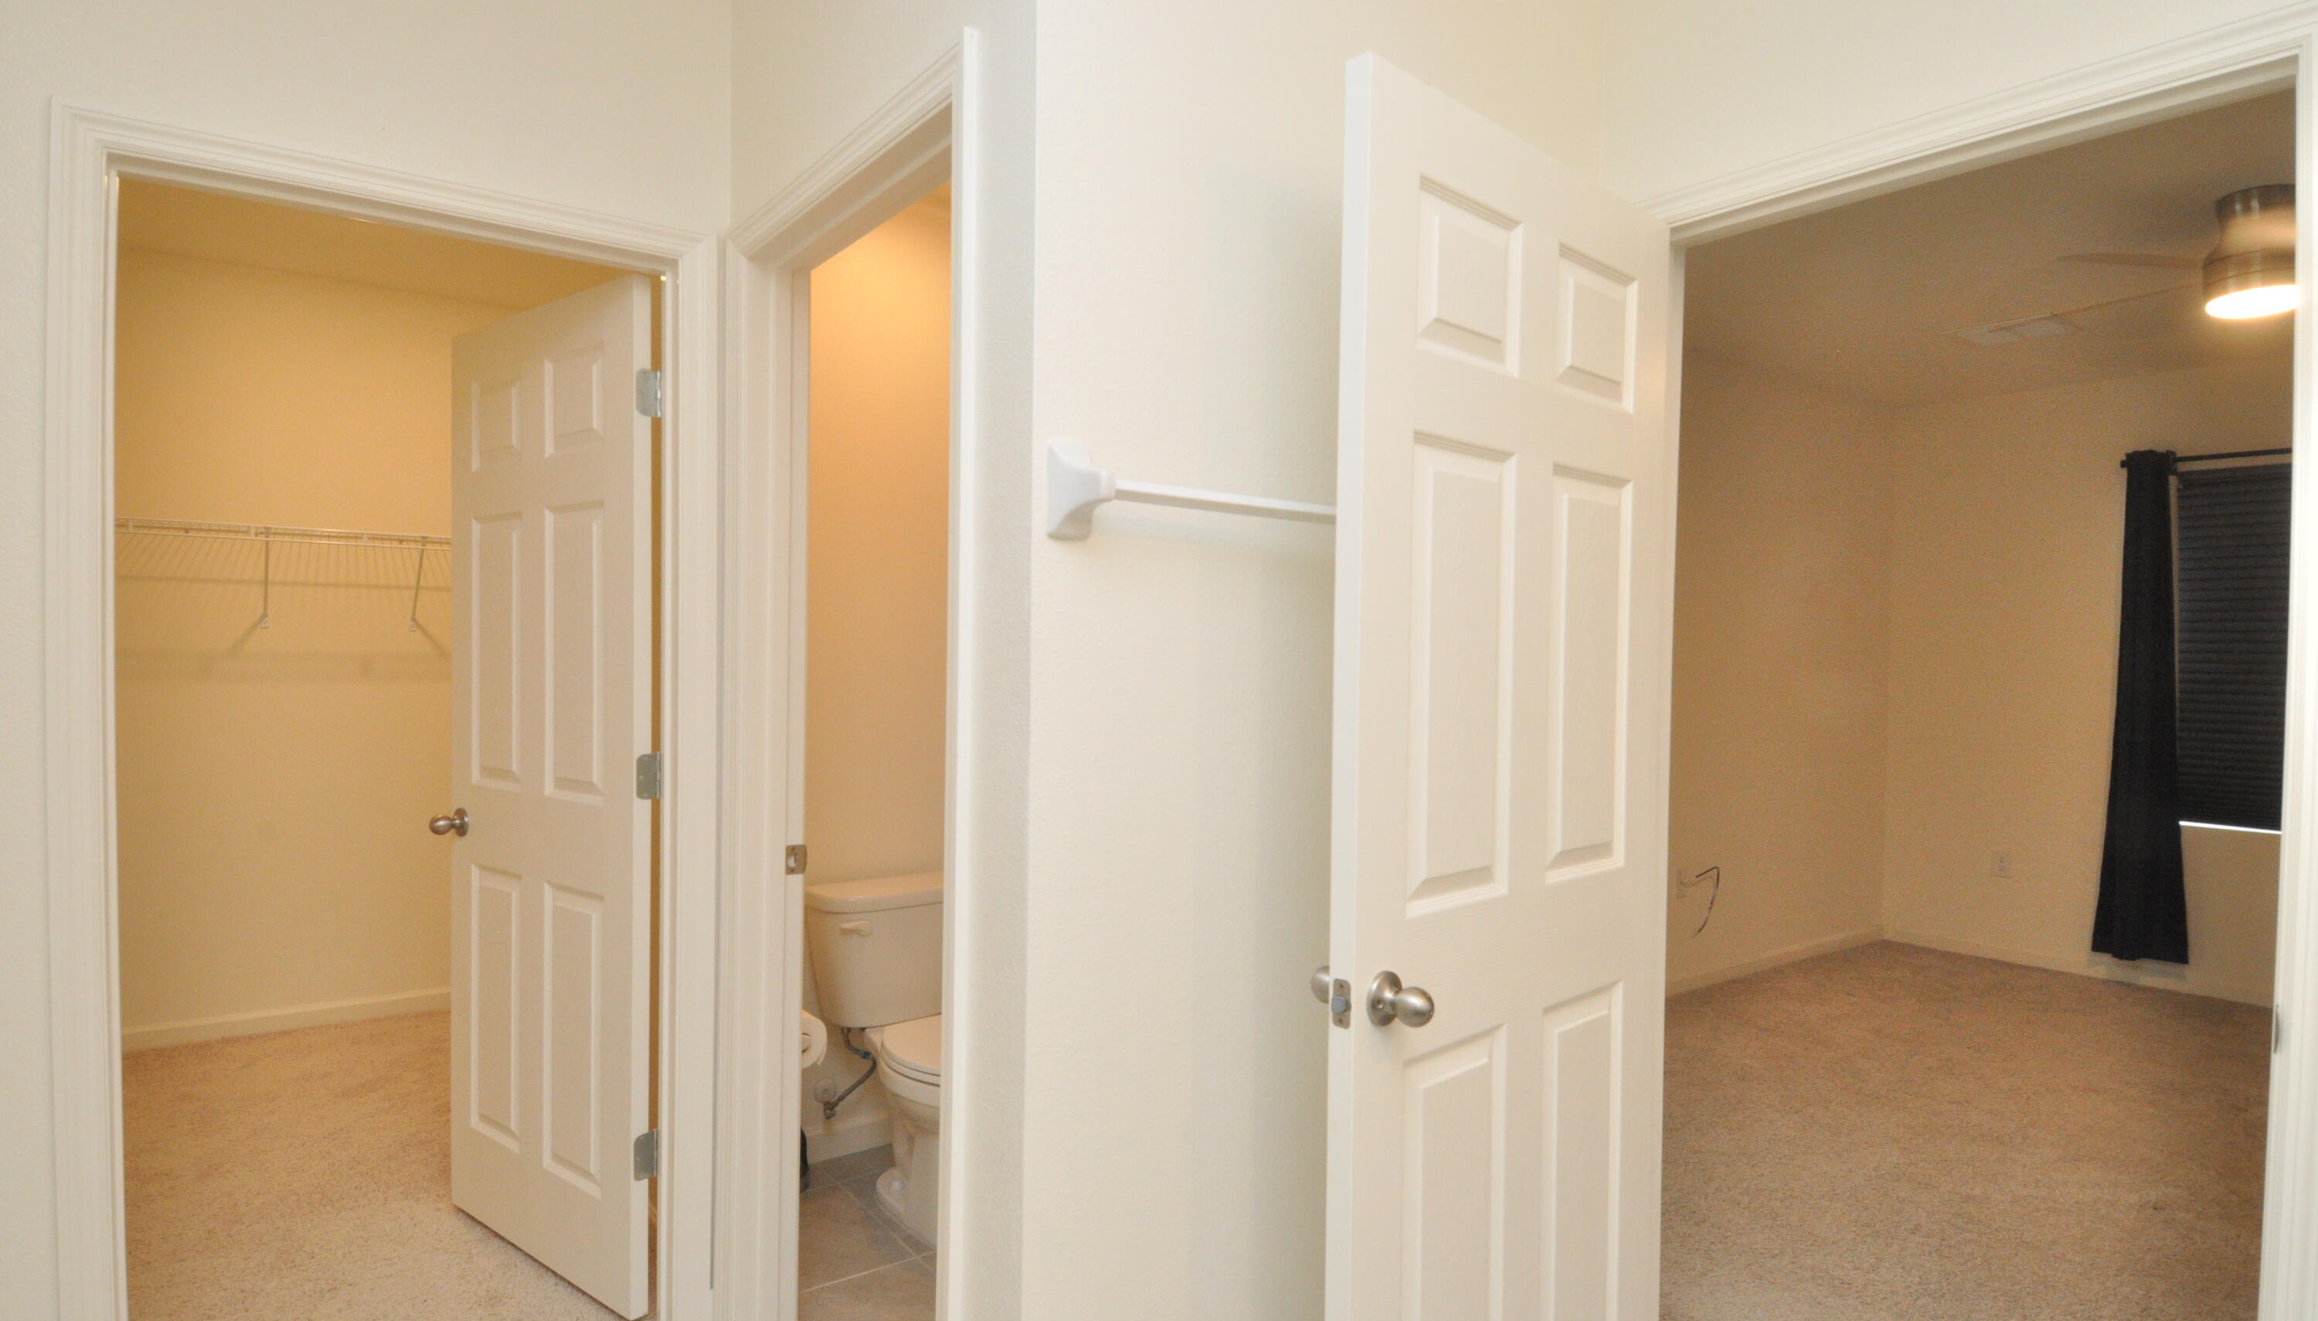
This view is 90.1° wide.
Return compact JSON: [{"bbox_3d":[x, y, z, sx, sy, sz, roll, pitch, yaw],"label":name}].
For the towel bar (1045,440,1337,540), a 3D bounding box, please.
[{"bbox_3d":[0.157,-0.192,1.484,0.660,0.108,0.080,0,1,-37],"label":"towel bar"}]

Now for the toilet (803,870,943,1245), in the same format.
[{"bbox_3d":[-0.515,0.943,2.771,0.460,0.745,0.730,0,1,-37],"label":"toilet"}]

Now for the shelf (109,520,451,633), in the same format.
[{"bbox_3d":[-2.744,-0.260,3.924,1.450,0.335,0.315,0,1,-37],"label":"shelf"}]

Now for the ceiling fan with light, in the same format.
[{"bbox_3d":[2.893,-1.071,2.990,1.300,0.265,1.300,0,1,-37],"label":"ceiling fan with light"}]

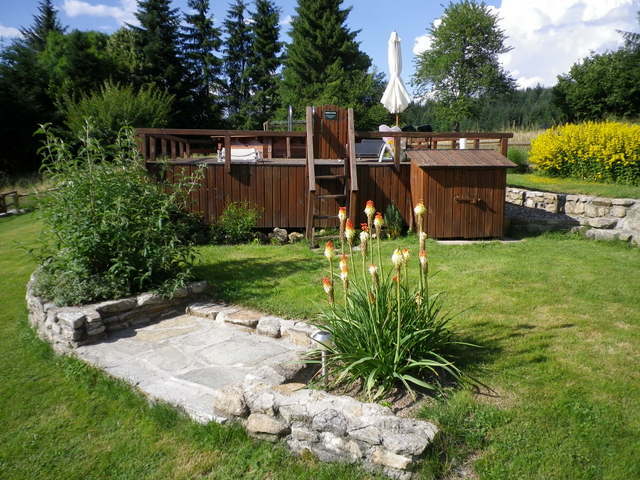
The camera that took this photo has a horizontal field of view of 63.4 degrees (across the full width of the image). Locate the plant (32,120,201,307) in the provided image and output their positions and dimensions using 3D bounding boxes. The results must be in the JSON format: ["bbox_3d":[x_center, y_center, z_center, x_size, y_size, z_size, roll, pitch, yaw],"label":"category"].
[{"bbox_3d":[-1.848,-0.330,4.868,1.500,1.478,1.300,-4,11,-21],"label":"plant"}]

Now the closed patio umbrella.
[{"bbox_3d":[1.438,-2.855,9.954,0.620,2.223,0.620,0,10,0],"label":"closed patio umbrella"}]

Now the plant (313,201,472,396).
[{"bbox_3d":[0.475,0.301,3.607,0.970,1.155,0.880,2,10,8],"label":"plant"}]

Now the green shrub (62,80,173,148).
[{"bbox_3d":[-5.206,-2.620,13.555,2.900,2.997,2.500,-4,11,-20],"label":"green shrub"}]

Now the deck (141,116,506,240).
[{"bbox_3d":[-0.092,-1.292,10.893,6.050,1.792,5.200,-1,10,-7],"label":"deck"}]

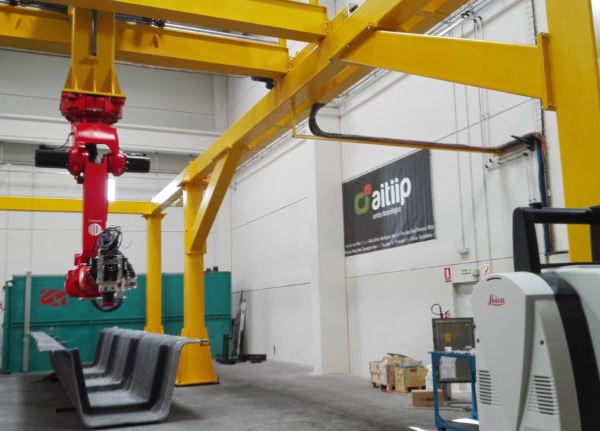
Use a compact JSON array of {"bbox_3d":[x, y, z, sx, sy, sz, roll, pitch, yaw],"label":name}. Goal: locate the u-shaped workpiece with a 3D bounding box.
[{"bbox_3d":[-4.611,3.227,12.137,2.306,1.220,8.645,2,-9,-26],"label":"u-shaped workpiece"}]

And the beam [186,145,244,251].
[{"bbox_3d":[-2.001,-0.254,12.420,0.330,0.400,3.627,2,-41,-26],"label":"beam"}]

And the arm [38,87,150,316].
[{"bbox_3d":[-2.450,-0.194,6.505,1.305,2.630,0.891,2,-9,-23],"label":"arm"}]

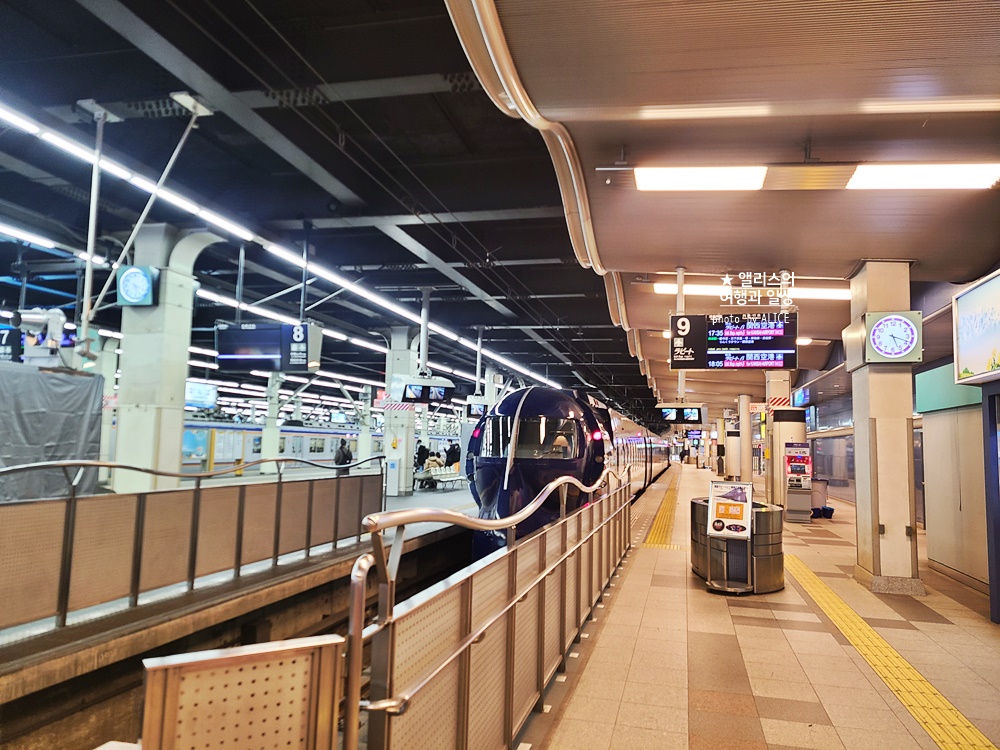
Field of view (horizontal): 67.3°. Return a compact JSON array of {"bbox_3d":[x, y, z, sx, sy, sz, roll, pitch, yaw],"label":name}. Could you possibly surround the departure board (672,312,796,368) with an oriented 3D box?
[{"bbox_3d":[2.840,-0.390,9.161,1.470,0.680,0.280,0,-5,14],"label":"departure board"}]

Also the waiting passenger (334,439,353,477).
[{"bbox_3d":[-4.495,2.625,21.541,0.520,1.570,0.340,2,-5,-8],"label":"waiting passenger"}]

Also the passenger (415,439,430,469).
[{"bbox_3d":[-2.637,3.007,25.495,0.400,1.580,0.500,1,-5,8],"label":"passenger"}]

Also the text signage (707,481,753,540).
[{"bbox_3d":[2.571,1.515,8.378,0.455,0.620,0.050,-2,-16,36],"label":"text signage"}]

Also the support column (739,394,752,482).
[{"bbox_3d":[9.368,2.515,28.585,0.450,3.560,0.450,0,-5,14],"label":"support column"}]

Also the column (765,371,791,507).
[{"bbox_3d":[6.932,1.495,18.681,0.500,3.755,0.680,0,-5,14],"label":"column"}]

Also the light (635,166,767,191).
[{"bbox_3d":[1.853,-1.820,6.952,1.170,0.090,0.620,4,-4,14],"label":"light"}]

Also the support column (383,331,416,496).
[{"bbox_3d":[-2.746,1.028,20.743,0.620,4.635,0.620,0,-5,14],"label":"support column"}]

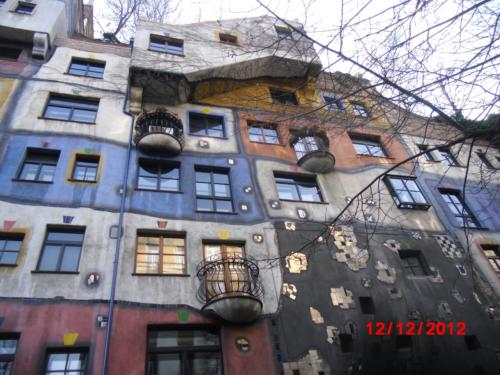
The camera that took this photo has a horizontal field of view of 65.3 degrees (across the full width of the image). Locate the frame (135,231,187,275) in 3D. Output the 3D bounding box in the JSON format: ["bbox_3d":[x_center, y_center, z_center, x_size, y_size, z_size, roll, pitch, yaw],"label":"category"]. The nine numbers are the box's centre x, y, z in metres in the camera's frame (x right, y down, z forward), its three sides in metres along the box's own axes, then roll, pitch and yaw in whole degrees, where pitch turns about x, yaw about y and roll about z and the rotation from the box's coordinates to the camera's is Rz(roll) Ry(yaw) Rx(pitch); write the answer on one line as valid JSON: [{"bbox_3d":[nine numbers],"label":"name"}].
[{"bbox_3d":[-2.529,1.911,11.189,1.407,1.484,0.184,4,-43,-15],"label":"frame"}]

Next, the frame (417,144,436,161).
[{"bbox_3d":[8.129,-1.522,18.094,0.534,1.067,0.184,4,-43,-15],"label":"frame"}]

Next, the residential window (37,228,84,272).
[{"bbox_3d":[-5.533,1.865,11.572,1.090,1.554,0.200,4,-38,-16],"label":"residential window"}]

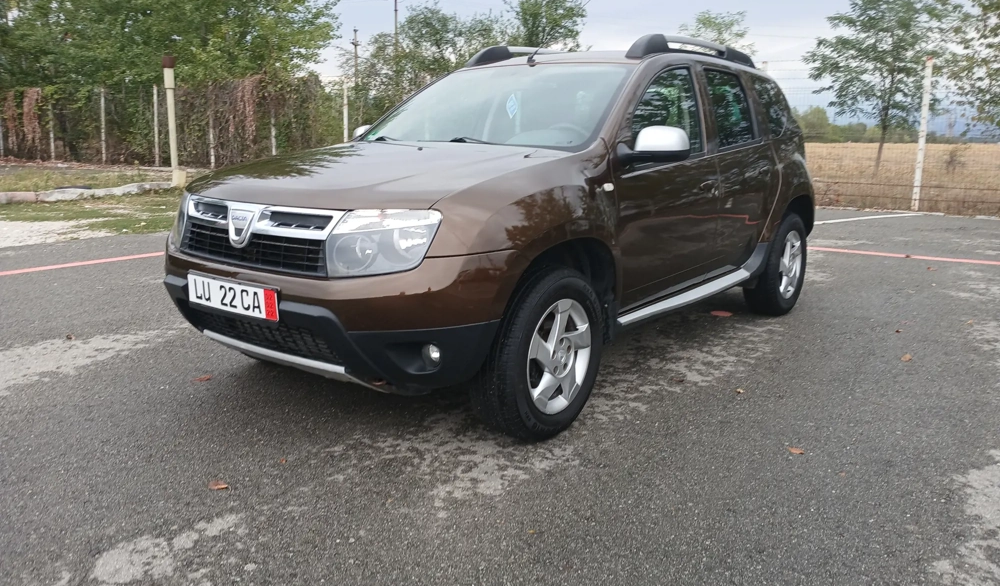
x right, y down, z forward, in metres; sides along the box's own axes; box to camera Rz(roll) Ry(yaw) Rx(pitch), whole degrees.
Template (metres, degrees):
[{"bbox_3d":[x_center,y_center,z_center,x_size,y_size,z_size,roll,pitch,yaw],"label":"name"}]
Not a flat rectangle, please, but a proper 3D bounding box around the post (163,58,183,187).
[{"bbox_3d":[-6.729,-3.526,15.495,0.250,2.595,0.250,0,12,0],"label":"post"}]

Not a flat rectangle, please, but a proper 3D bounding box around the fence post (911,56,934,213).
[{"bbox_3d":[6.742,-2.509,11.983,0.120,2.396,0.120,9,14,34],"label":"fence post"}]

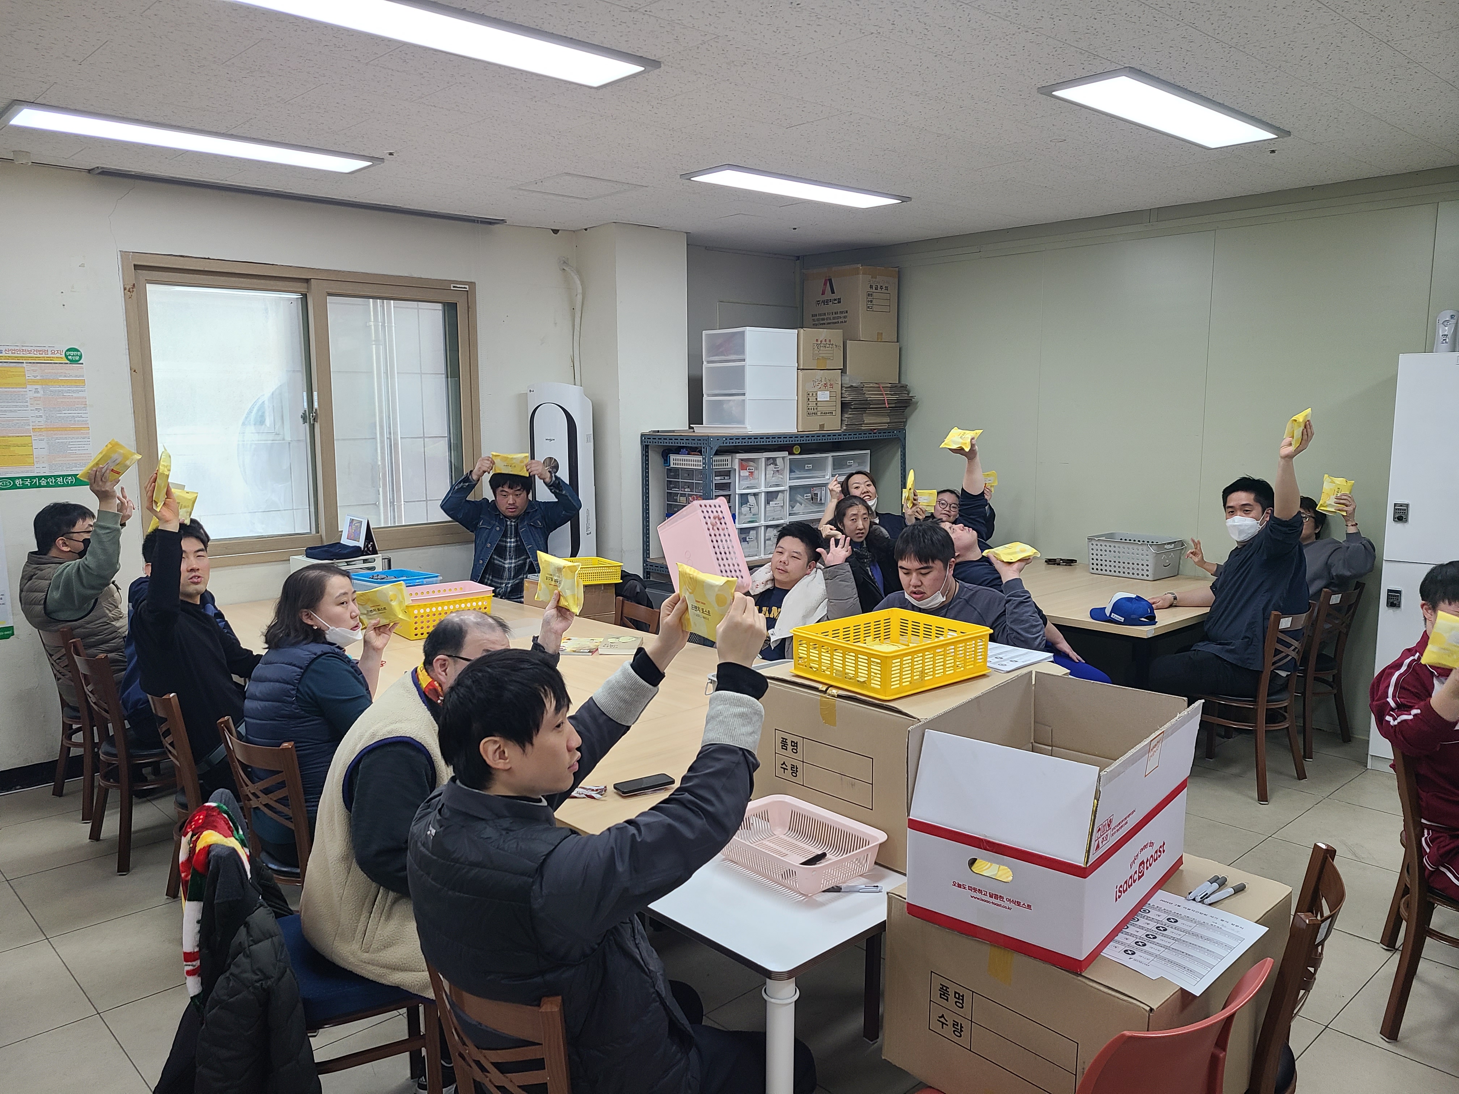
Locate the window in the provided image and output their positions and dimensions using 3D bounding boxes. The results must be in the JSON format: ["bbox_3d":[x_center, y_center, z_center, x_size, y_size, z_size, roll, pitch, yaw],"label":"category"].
[{"bbox_3d":[-2.100,-0.689,5.684,1.810,1.470,0.120,-7,10,-42],"label":"window"}]

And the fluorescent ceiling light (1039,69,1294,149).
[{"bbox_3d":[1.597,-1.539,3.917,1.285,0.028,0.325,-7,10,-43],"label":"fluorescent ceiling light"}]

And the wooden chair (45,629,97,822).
[{"bbox_3d":[-2.626,0.684,4.703,0.480,0.800,0.450,-7,10,-43],"label":"wooden chair"}]

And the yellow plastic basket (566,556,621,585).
[{"bbox_3d":[-0.801,0.135,5.881,0.375,0.096,0.320,-4,8,-27],"label":"yellow plastic basket"}]

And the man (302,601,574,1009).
[{"bbox_3d":[-0.614,0.731,2.589,0.800,1.200,0.580,-7,10,-43],"label":"man"}]

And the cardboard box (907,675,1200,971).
[{"bbox_3d":[0.602,0.469,2.002,0.340,0.338,0.508,6,10,39],"label":"cardboard box"}]

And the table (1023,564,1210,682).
[{"bbox_3d":[1.810,0.576,5.731,1.480,0.740,1.500,-7,10,-42],"label":"table"}]

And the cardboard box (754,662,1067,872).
[{"bbox_3d":[0.412,0.462,2.587,0.565,0.335,0.520,-7,10,-42],"label":"cardboard box"}]

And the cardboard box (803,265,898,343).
[{"bbox_3d":[0.806,-1.593,7.279,0.373,0.471,0.497,-7,10,-42],"label":"cardboard box"}]

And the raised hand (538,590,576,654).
[{"bbox_3d":[-0.432,0.184,2.750,0.100,0.170,0.090,-4,8,-23],"label":"raised hand"}]

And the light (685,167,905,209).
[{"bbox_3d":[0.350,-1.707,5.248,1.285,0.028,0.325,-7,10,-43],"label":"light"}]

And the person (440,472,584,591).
[{"bbox_3d":[-1.054,0.285,5.432,0.700,1.380,0.550,-1,8,-8],"label":"person"}]

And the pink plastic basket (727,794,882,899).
[{"bbox_3d":[0.129,0.619,2.271,0.240,0.073,0.345,-7,10,-43],"label":"pink plastic basket"}]

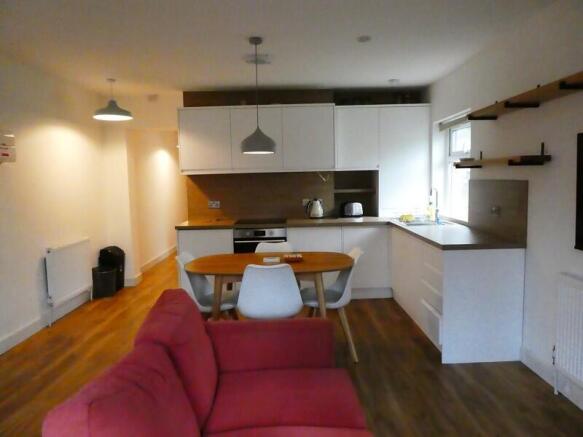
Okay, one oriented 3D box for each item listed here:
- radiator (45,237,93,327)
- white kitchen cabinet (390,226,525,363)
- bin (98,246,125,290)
[{"bbox_3d":[-2.407,0.621,4.367,0.105,0.690,0.830,-1,6,0],"label":"radiator"},{"bbox_3d":[1.409,0.568,3.741,0.590,0.863,1.530,-1,6,-1],"label":"white kitchen cabinet"},{"bbox_3d":[-2.304,0.652,5.212,0.300,0.594,0.285,-1,6,0],"label":"bin"}]

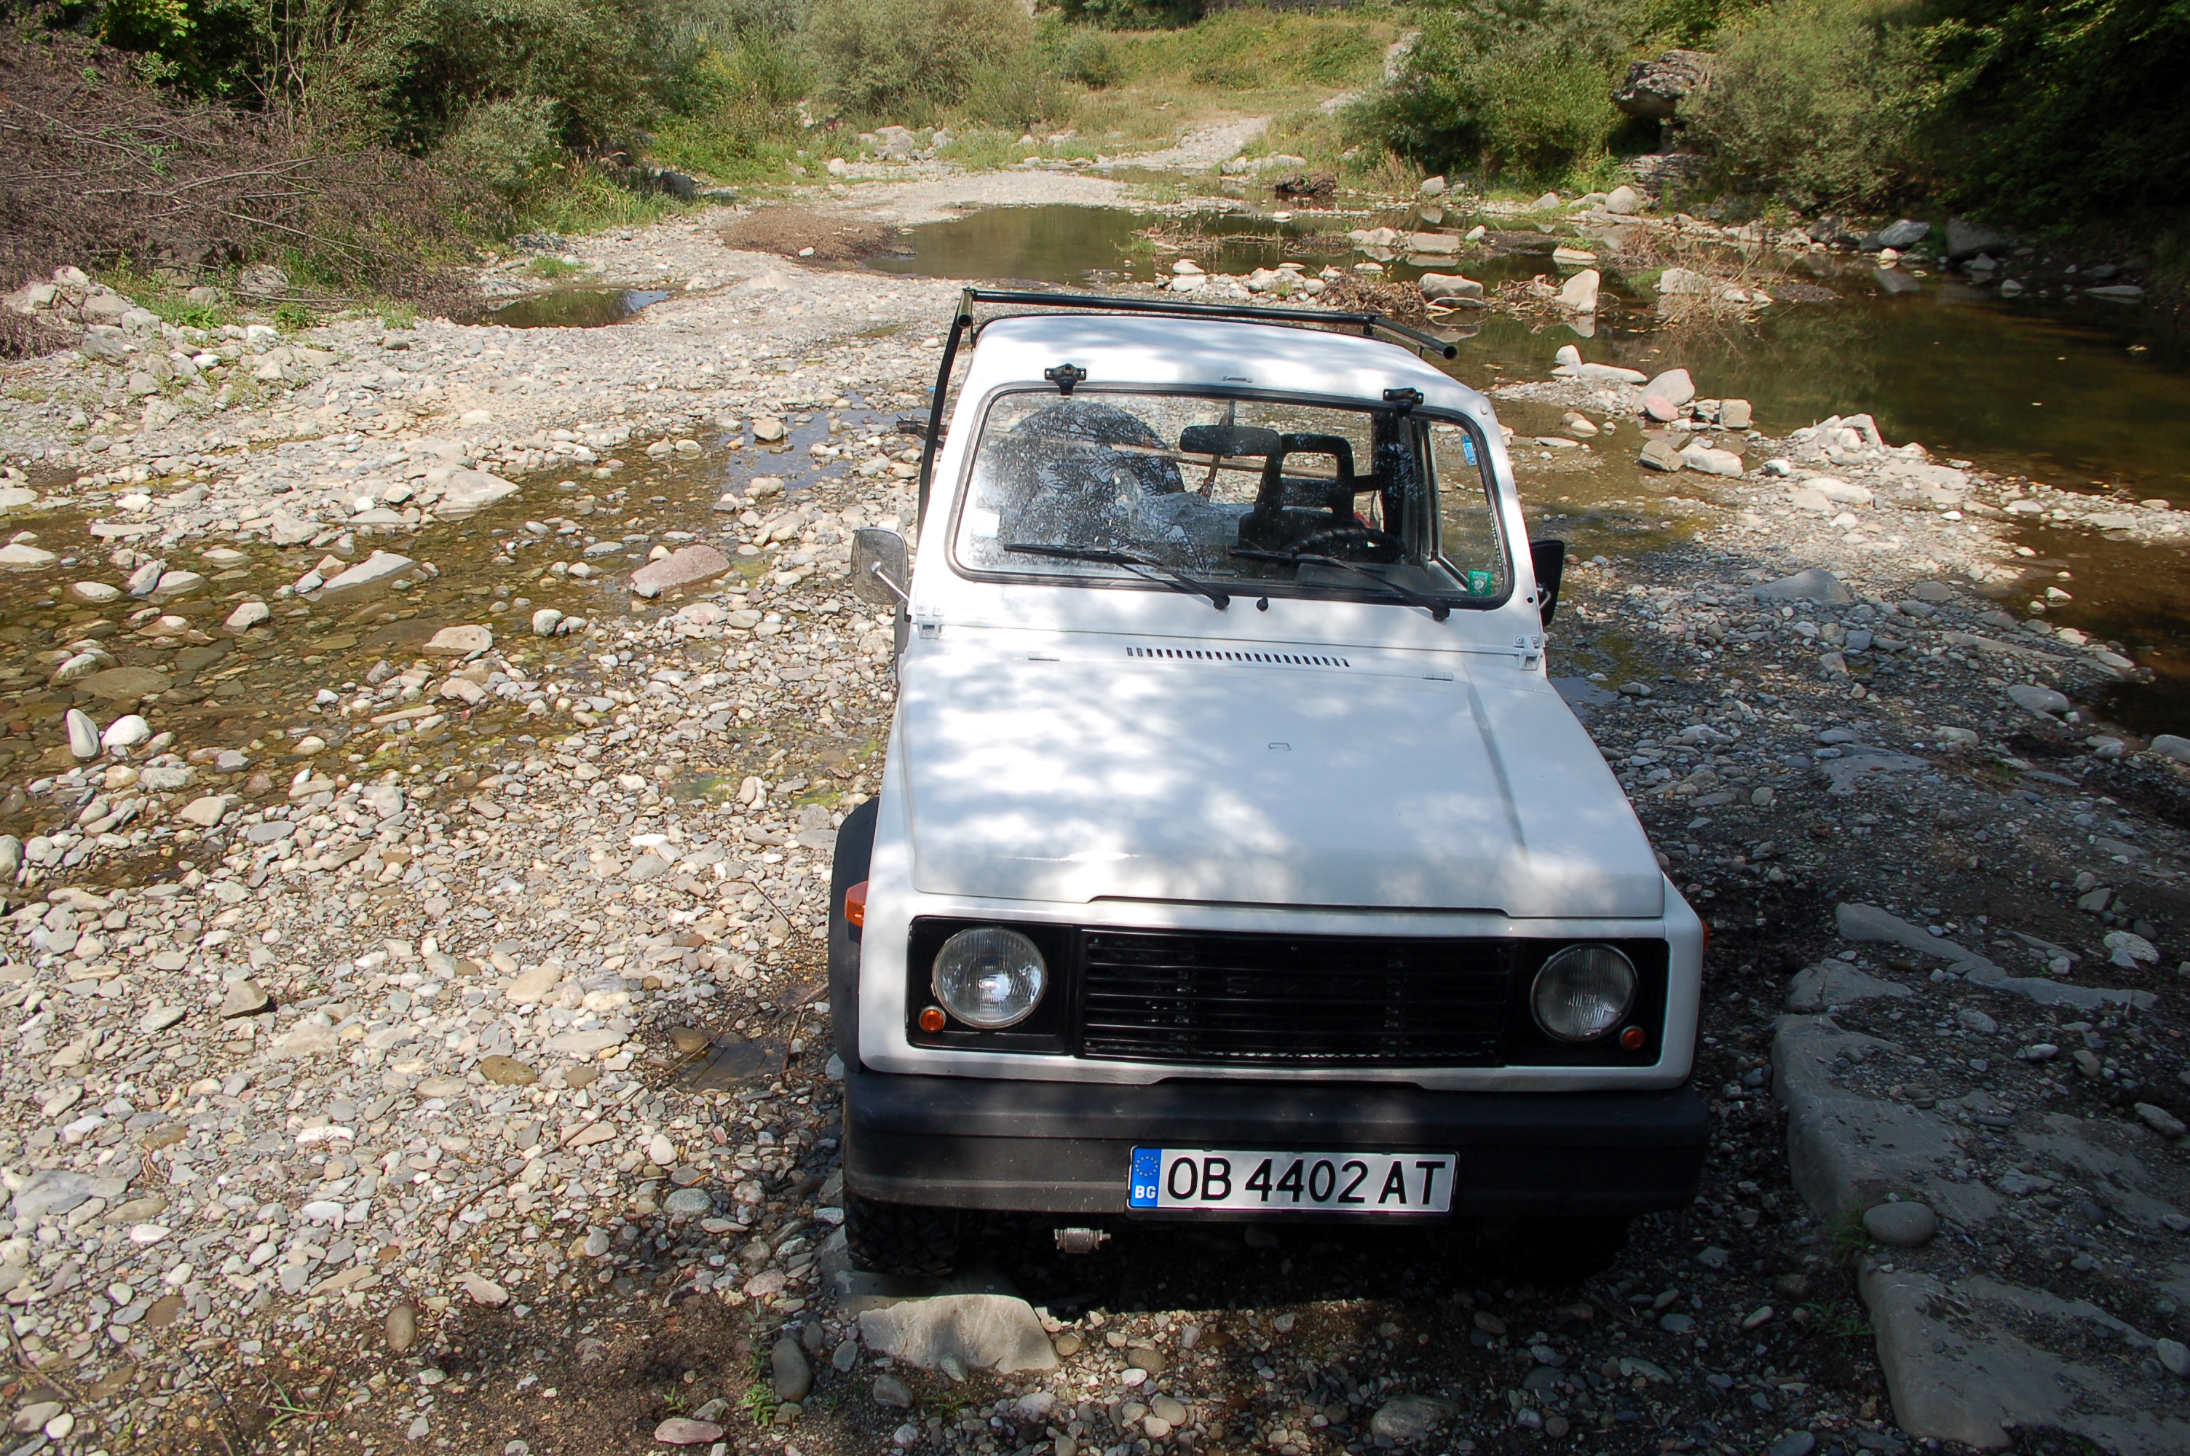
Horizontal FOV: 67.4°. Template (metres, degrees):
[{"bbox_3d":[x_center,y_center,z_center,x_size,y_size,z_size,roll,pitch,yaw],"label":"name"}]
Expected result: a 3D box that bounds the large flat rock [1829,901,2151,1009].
[{"bbox_3d":[2.444,0.638,4.527,0.810,0.100,0.250,13,25,34],"label":"large flat rock"}]

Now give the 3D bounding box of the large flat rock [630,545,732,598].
[{"bbox_3d":[-2.211,-0.844,8.768,0.380,0.150,0.530,13,25,34],"label":"large flat rock"}]

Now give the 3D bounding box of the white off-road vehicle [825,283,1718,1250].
[{"bbox_3d":[0.240,-0.120,4.109,1.580,1.740,3.420,2,19,-4],"label":"white off-road vehicle"}]

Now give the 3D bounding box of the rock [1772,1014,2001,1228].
[{"bbox_3d":[1.825,0.901,3.802,0.460,0.150,0.800,4,21,15],"label":"rock"}]

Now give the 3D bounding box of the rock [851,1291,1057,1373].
[{"bbox_3d":[-0.266,1.143,3.216,0.400,0.130,0.240,-1,20,0],"label":"rock"}]

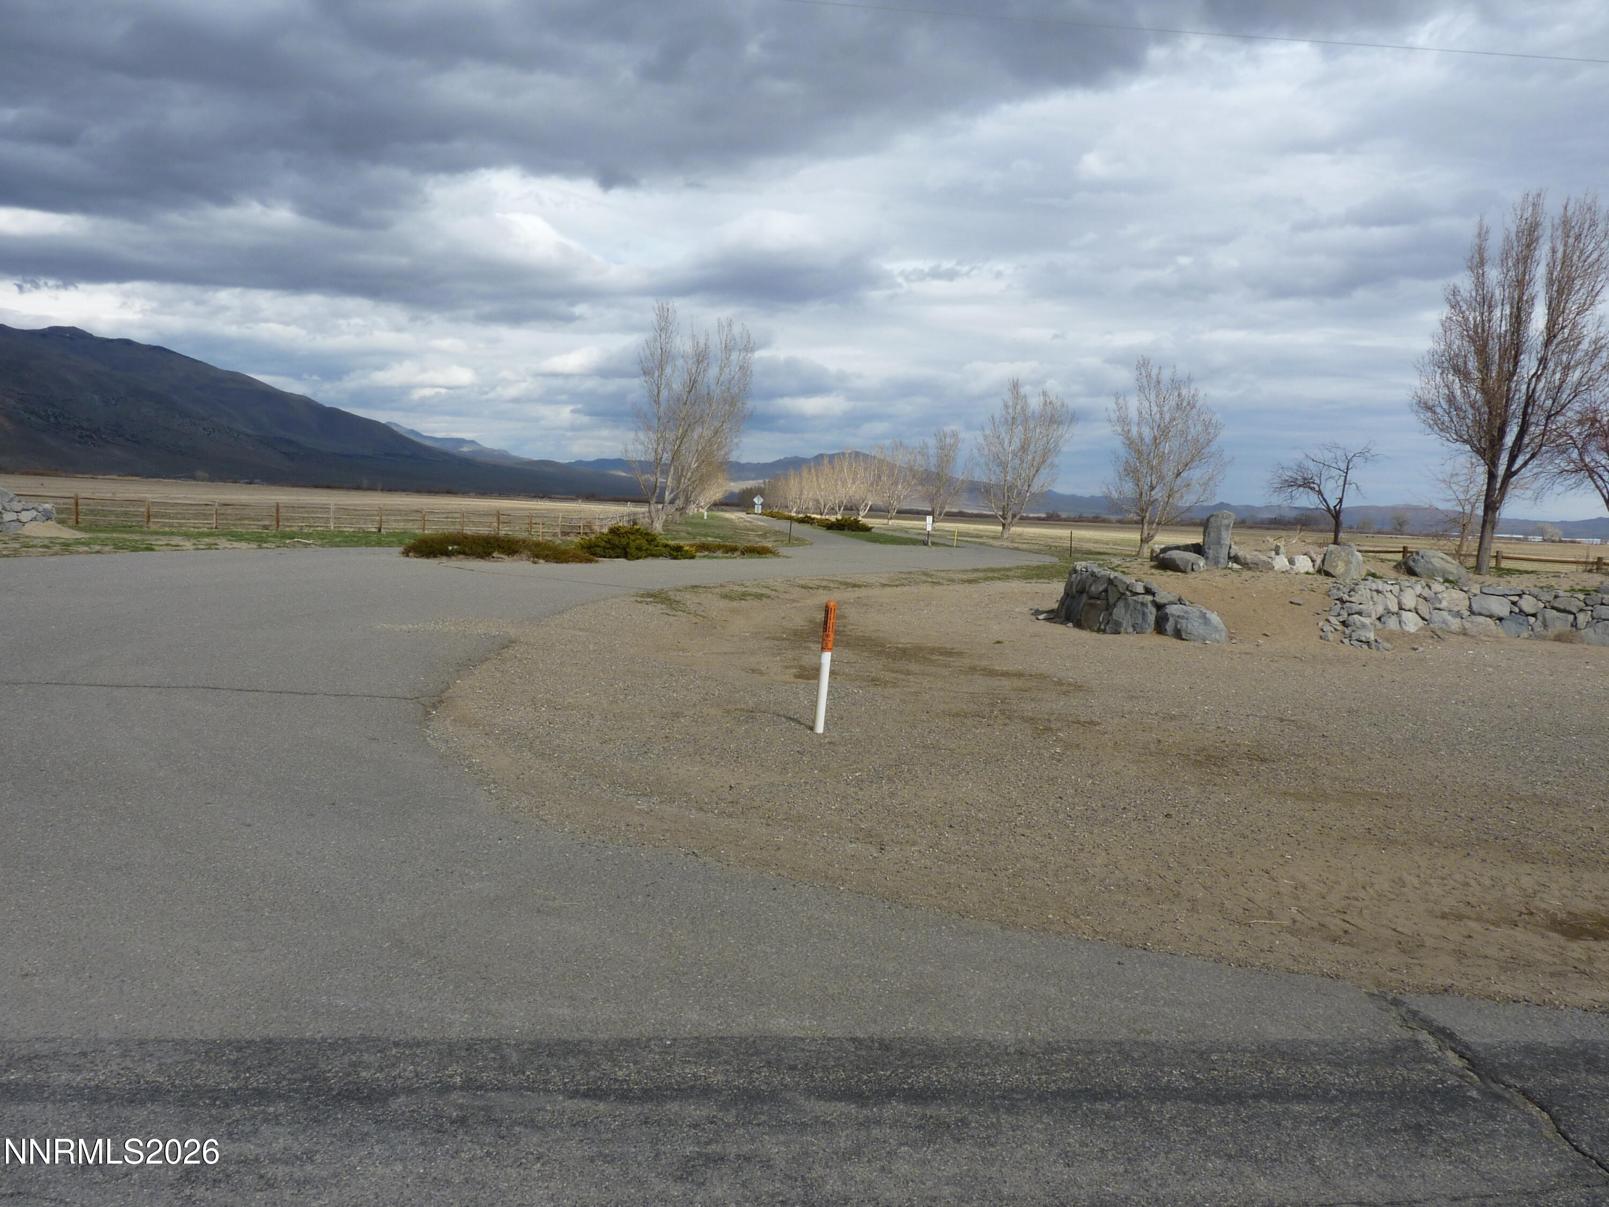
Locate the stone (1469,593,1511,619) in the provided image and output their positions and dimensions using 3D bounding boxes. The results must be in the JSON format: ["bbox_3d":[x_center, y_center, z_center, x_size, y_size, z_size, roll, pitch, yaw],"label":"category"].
[{"bbox_3d":[11.588,0.048,21.200,0.669,0.414,0.420,2,4,0],"label":"stone"}]

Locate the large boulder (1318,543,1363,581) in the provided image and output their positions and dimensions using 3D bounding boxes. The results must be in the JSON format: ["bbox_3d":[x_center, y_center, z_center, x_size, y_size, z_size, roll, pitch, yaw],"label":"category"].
[{"bbox_3d":[8.659,-0.647,20.200,0.711,0.596,0.600,2,4,0],"label":"large boulder"}]

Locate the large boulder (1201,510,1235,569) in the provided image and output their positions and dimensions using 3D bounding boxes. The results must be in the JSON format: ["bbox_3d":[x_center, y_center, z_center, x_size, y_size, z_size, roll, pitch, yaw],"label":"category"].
[{"bbox_3d":[6.979,-1.073,21.100,0.496,0.962,0.420,2,4,0],"label":"large boulder"}]

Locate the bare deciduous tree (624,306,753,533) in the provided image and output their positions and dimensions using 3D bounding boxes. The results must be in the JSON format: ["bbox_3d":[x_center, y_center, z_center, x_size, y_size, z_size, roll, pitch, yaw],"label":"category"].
[{"bbox_3d":[-6.107,-9.982,67.000,6.778,12.448,6.500,2,4,-5],"label":"bare deciduous tree"}]

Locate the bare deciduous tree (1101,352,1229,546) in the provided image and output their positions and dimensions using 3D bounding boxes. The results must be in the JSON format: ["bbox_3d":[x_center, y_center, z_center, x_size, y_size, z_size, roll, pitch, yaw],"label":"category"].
[{"bbox_3d":[16.931,-6.885,59.000,5.909,9.455,5.700,4,5,16],"label":"bare deciduous tree"}]

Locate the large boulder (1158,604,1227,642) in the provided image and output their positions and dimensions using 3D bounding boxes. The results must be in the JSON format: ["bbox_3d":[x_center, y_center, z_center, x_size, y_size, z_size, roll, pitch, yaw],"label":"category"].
[{"bbox_3d":[5.624,0.292,18.200,0.939,0.537,0.700,2,4,0],"label":"large boulder"}]

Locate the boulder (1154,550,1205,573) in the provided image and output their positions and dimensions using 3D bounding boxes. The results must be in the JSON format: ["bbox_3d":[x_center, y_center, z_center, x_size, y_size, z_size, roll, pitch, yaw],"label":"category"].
[{"bbox_3d":[5.910,-0.651,19.700,0.731,0.337,0.500,2,4,0],"label":"boulder"}]

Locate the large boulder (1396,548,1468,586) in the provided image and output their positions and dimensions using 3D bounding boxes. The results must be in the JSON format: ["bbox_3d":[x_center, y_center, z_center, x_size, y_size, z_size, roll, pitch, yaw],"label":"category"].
[{"bbox_3d":[10.796,-0.617,21.600,1.172,0.617,0.800,2,4,0],"label":"large boulder"}]

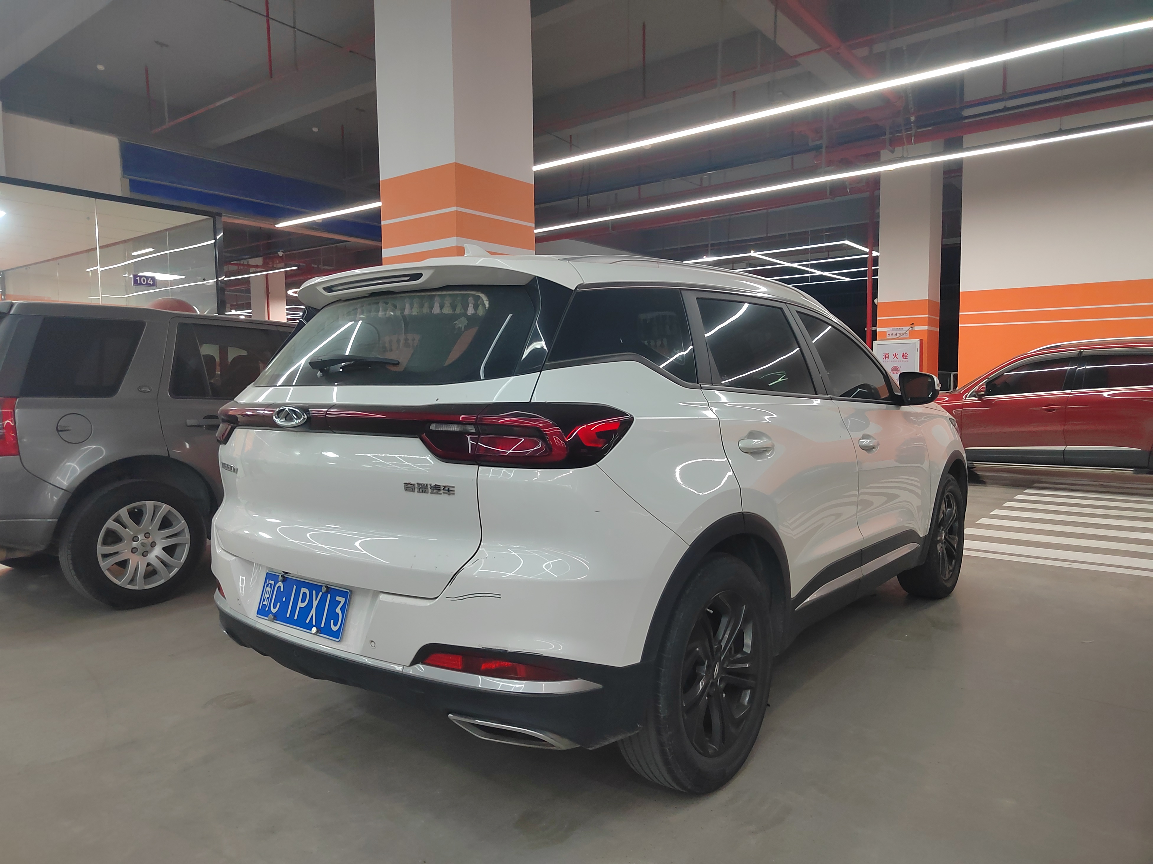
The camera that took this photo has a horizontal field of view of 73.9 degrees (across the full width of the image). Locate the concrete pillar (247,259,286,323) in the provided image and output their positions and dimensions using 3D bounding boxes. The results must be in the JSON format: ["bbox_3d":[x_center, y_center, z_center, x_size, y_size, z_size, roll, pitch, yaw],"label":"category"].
[{"bbox_3d":[-9.408,-2.922,23.592,0.800,5.200,0.680,3,5,38],"label":"concrete pillar"}]

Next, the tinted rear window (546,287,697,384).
[{"bbox_3d":[0.141,-0.285,2.161,0.670,0.310,0.080,-7,-14,-43],"label":"tinted rear window"}]

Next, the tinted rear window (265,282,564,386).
[{"bbox_3d":[-0.632,-0.293,2.394,1.380,0.350,0.130,2,-30,39],"label":"tinted rear window"}]

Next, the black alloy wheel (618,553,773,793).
[{"bbox_3d":[0.368,0.729,2.417,0.230,0.720,0.725,2,4,39],"label":"black alloy wheel"}]

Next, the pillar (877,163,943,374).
[{"bbox_3d":[5.659,-2.307,13.038,0.800,5.200,0.760,3,5,38],"label":"pillar"}]

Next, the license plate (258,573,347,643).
[{"bbox_3d":[-0.799,0.499,2.220,0.440,0.140,0.015,2,-12,39],"label":"license plate"}]

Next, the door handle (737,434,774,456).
[{"bbox_3d":[0.572,0.036,2.463,0.060,0.060,0.230,2,4,39],"label":"door handle"}]

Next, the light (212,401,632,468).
[{"bbox_3d":[-0.669,-0.013,2.358,1.710,0.175,0.470,2,4,39],"label":"light"}]

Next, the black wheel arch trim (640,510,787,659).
[{"bbox_3d":[0.440,0.482,2.335,0.090,0.470,0.930,2,4,39],"label":"black wheel arch trim"}]

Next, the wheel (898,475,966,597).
[{"bbox_3d":[2.060,0.595,4.478,0.230,0.720,0.725,2,4,39],"label":"wheel"}]

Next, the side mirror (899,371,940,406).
[{"bbox_3d":[1.614,-0.206,3.612,0.200,0.155,0.170,2,4,39],"label":"side mirror"}]

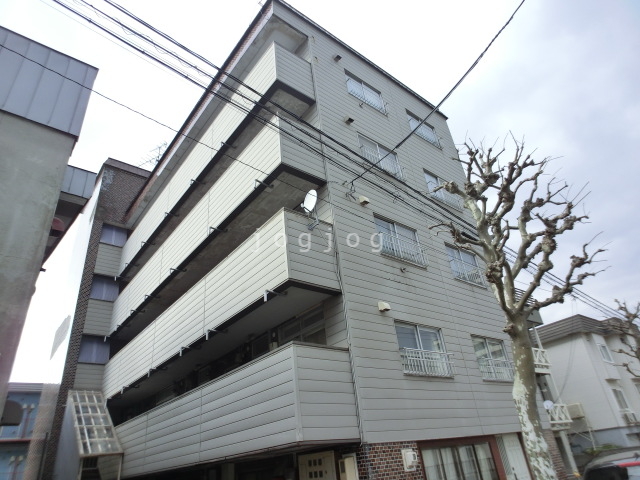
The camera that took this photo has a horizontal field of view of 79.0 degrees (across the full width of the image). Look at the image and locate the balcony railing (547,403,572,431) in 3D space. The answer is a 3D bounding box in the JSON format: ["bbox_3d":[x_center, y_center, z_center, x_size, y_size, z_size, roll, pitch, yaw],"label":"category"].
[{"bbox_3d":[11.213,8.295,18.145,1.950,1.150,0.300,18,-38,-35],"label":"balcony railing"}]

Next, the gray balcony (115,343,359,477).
[{"bbox_3d":[-3.292,4.953,9.918,1.242,1.504,11.008,18,-38,-35],"label":"gray balcony"}]

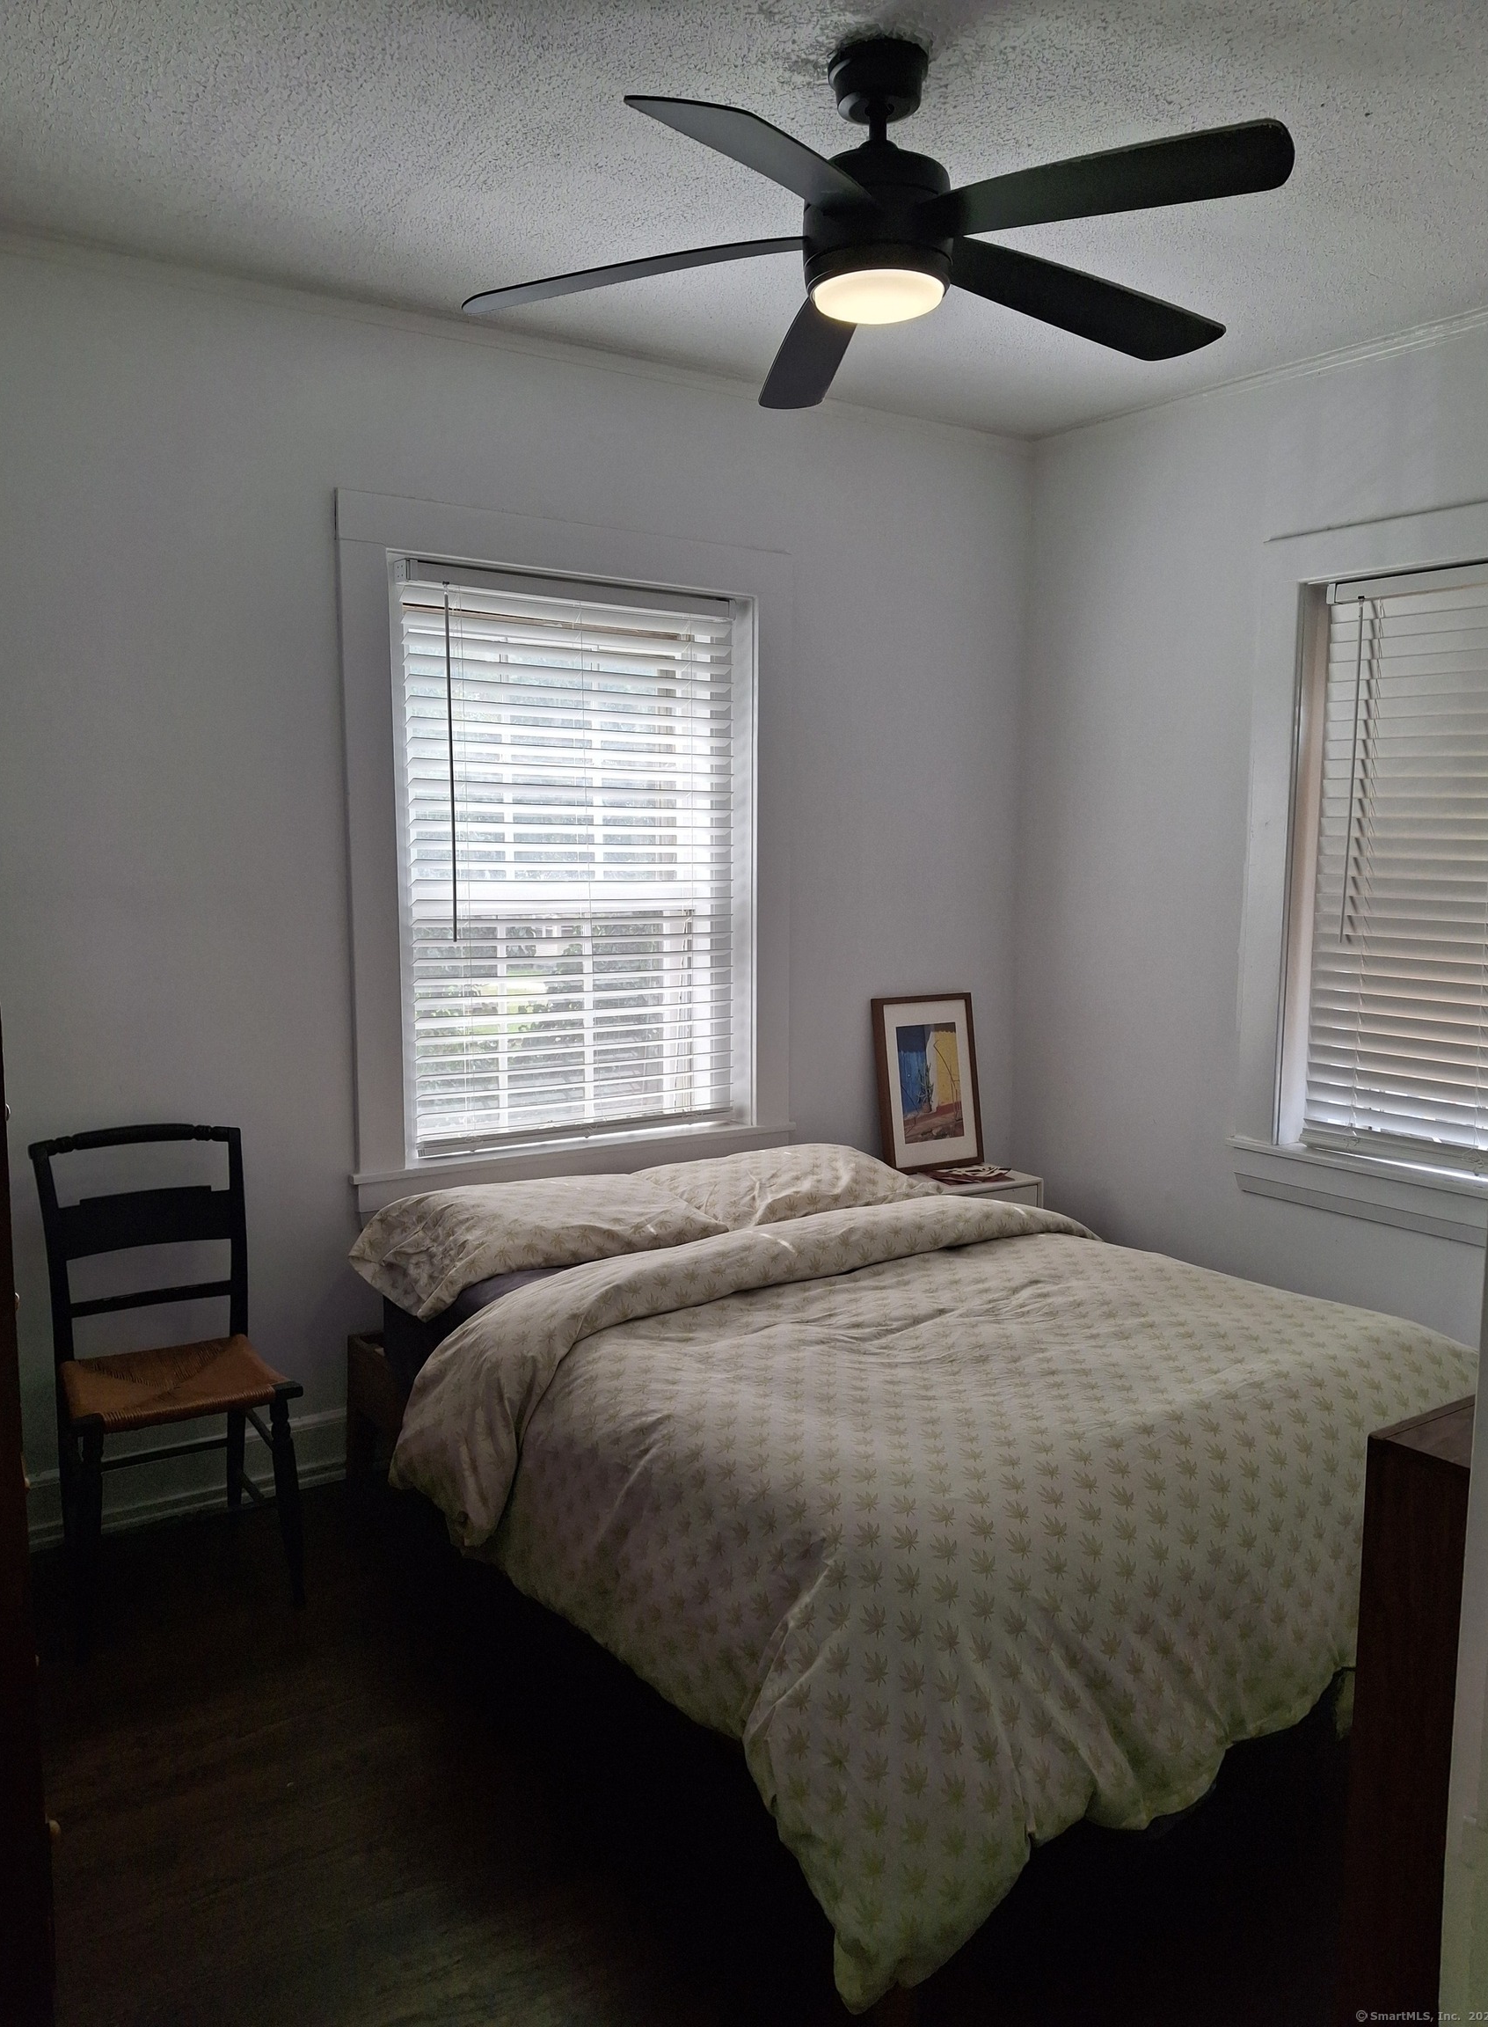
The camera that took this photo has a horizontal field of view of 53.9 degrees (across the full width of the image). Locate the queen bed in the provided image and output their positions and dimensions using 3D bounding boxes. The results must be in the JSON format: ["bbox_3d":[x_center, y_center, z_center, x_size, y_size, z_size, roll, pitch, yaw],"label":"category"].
[{"bbox_3d":[0.362,0.741,2.589,1.534,0.533,1.490,-4,8,-33],"label":"queen bed"}]

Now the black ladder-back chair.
[{"bbox_3d":[-1.086,0.673,2.741,0.413,0.878,0.454,-4,8,-33],"label":"black ladder-back chair"}]

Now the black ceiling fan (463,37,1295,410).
[{"bbox_3d":[0.210,-1.211,2.156,1.240,0.350,1.240,-4,8,-33],"label":"black ceiling fan"}]

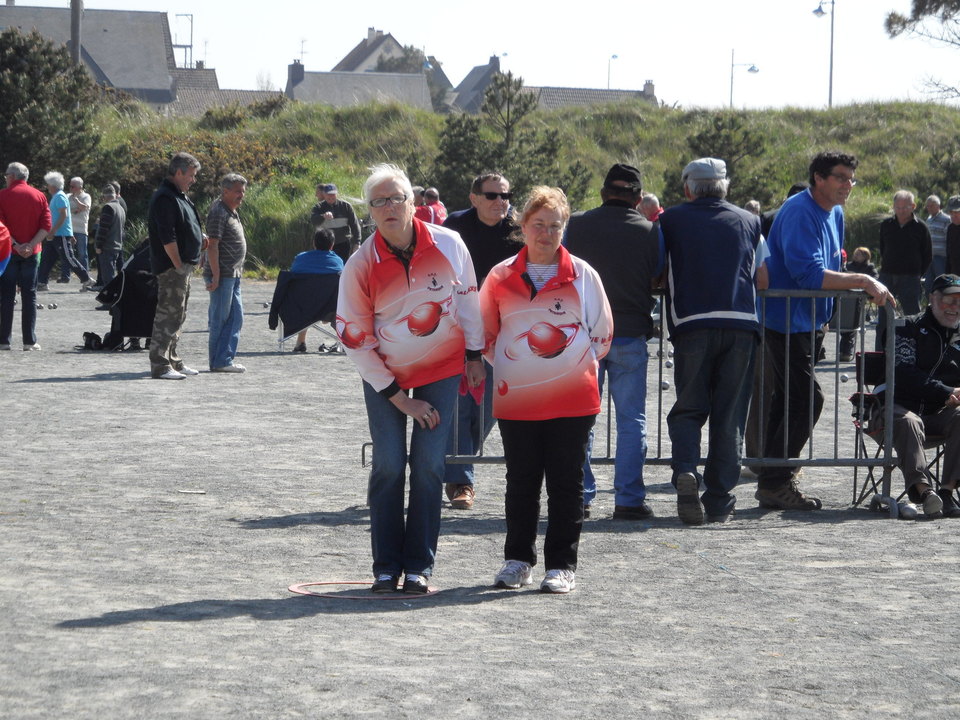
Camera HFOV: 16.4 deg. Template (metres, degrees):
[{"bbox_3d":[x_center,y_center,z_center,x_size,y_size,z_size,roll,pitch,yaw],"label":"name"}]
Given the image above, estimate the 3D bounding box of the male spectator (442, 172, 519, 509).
[{"bbox_3d":[0.052,-0.111,16.460,0.530,1.660,0.440,0,3,-14],"label":"male spectator"}]

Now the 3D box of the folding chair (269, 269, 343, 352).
[{"bbox_3d":[-1.614,-0.479,31.680,0.640,0.790,0.560,1,3,3],"label":"folding chair"}]

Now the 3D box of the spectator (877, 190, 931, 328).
[{"bbox_3d":[4.128,-0.824,32.359,0.540,1.700,0.340,1,3,7],"label":"spectator"}]

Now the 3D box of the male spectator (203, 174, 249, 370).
[{"bbox_3d":[-2.191,-0.764,28.759,0.340,1.710,0.480,2,3,25],"label":"male spectator"}]

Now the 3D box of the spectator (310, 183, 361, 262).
[{"bbox_3d":[-1.831,-1.455,42.458,0.600,1.620,0.450,1,3,9],"label":"spectator"}]

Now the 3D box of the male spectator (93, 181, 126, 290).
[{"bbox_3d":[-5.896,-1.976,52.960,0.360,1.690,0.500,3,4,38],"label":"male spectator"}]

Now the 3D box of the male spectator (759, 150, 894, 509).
[{"bbox_3d":[1.724,-0.161,16.754,0.600,1.780,0.520,2,3,17],"label":"male spectator"}]

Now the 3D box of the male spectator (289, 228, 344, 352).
[{"bbox_3d":[-1.547,-0.683,31.869,0.550,1.180,0.750,1,3,3],"label":"male spectator"}]

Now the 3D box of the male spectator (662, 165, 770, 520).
[{"bbox_3d":[1.128,-0.106,16.009,0.540,1.730,0.500,1,3,-3],"label":"male spectator"}]

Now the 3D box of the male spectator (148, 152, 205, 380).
[{"bbox_3d":[-2.485,-0.776,27.253,0.400,1.820,0.480,1,3,13],"label":"male spectator"}]

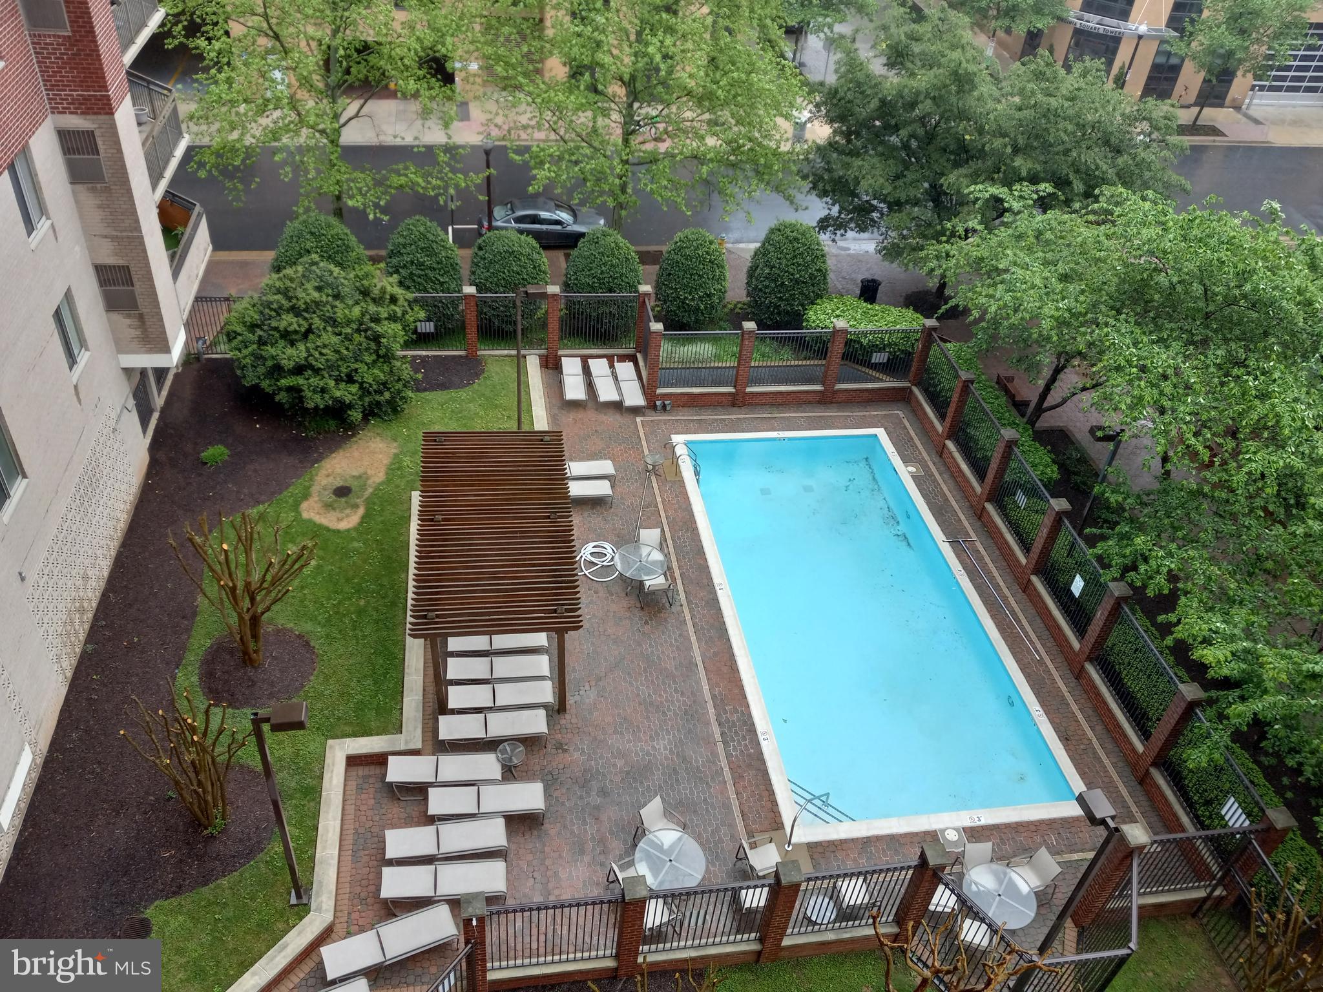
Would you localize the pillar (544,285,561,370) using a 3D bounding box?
[{"bbox_3d":[-3.134,-4.851,29.945,0.380,2.530,0.380,-2,39,-10],"label":"pillar"}]

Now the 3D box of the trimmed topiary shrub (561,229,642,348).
[{"bbox_3d":[-1.819,-6.715,32.204,2.500,3.150,2.500,-2,39,-10],"label":"trimmed topiary shrub"}]

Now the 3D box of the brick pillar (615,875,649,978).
[{"bbox_3d":[-0.469,6.560,15.569,0.360,2.360,0.360,-2,39,-10],"label":"brick pillar"}]

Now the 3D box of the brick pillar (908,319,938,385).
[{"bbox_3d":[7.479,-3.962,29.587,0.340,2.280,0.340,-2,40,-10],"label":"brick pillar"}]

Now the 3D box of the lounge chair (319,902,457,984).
[{"bbox_3d":[-4.297,7.157,16.387,2.030,0.420,0.660,-13,42,-21],"label":"lounge chair"}]

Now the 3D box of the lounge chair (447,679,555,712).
[{"bbox_3d":[-3.114,4.018,20.115,2.031,0.476,0.644,-2,39,-9],"label":"lounge chair"}]

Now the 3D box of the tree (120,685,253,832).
[{"bbox_3d":[-7.518,4.553,16.723,1.900,2.800,1.850,-2,39,-10],"label":"tree"}]

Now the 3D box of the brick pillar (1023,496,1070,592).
[{"bbox_3d":[8.780,1.184,23.716,0.380,2.530,0.380,-2,39,-10],"label":"brick pillar"}]

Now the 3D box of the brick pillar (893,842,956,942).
[{"bbox_3d":[4.120,6.427,16.561,0.335,2.440,0.335,-2,40,-10],"label":"brick pillar"}]

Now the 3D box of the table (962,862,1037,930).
[{"bbox_3d":[5.618,6.947,17.437,1.220,0.720,1.220,-2,39,-10],"label":"table"}]

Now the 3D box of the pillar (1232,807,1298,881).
[{"bbox_3d":[9.911,6.154,17.398,0.349,2.525,0.349,-2,40,-10],"label":"pillar"}]

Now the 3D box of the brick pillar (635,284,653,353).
[{"bbox_3d":[-0.538,-4.845,29.747,0.349,2.525,0.349,-2,40,-10],"label":"brick pillar"}]

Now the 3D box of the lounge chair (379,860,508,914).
[{"bbox_3d":[-3.627,6.507,17.267,2.040,0.420,0.660,0,39,-7],"label":"lounge chair"}]

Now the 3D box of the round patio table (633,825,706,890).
[{"bbox_3d":[0.130,6.413,17.608,1.200,0.720,1.200,3,39,-3],"label":"round patio table"}]

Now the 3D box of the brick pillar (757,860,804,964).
[{"bbox_3d":[1.825,6.536,16.143,0.335,2.440,0.335,-2,40,-10],"label":"brick pillar"}]

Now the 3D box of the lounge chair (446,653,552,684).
[{"bbox_3d":[-3.273,3.588,20.820,2.030,0.400,0.640,0,38,-8],"label":"lounge chair"}]

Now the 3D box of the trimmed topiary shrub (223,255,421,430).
[{"bbox_3d":[-8.610,-3.917,26.308,4.500,3.750,4.600,-2,39,-10],"label":"trimmed topiary shrub"}]

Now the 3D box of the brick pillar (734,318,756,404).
[{"bbox_3d":[2.330,-3.674,29.103,0.380,2.530,0.380,-2,39,-10],"label":"brick pillar"}]

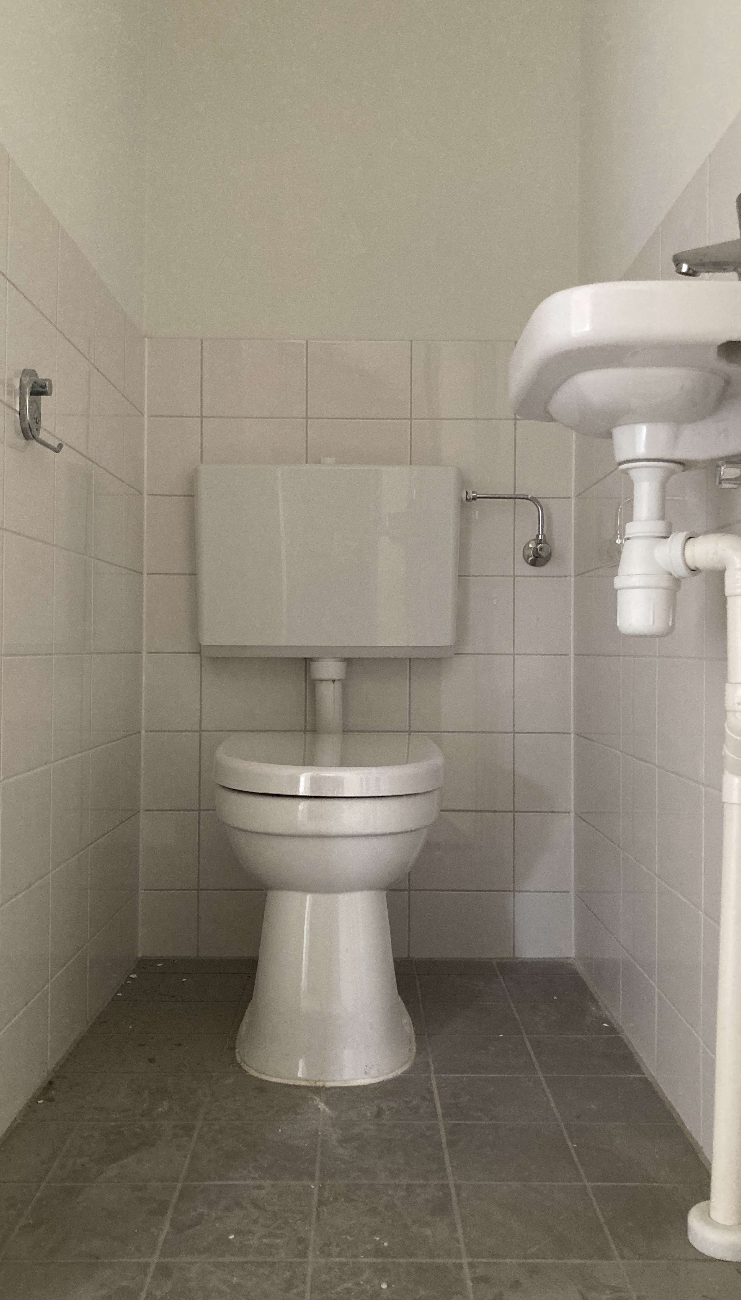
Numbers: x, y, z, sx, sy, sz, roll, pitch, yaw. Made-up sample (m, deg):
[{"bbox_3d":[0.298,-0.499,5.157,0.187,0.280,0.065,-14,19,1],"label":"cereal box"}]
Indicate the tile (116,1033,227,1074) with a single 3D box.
[{"bbox_3d":[-0.281,0.585,1.514,0.145,0.009,0.147,0,0,0],"label":"tile"}]

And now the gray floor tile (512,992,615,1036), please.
[{"bbox_3d":[0.310,0.597,1.686,0.148,0.010,0.147,0,0,-1],"label":"gray floor tile"}]

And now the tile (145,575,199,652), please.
[{"bbox_3d":[-0.377,-0.069,2.013,0.106,0.148,0.010,0,0,0],"label":"tile"}]

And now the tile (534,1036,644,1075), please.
[{"bbox_3d":[0.312,0.601,1.547,0.146,0.010,0.147,0,0,-1],"label":"tile"}]

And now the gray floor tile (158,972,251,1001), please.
[{"bbox_3d":[-0.288,0.593,1.835,0.147,0.010,0.147,0,0,0],"label":"gray floor tile"}]

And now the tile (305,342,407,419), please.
[{"bbox_3d":[-0.021,-0.519,2.021,0.198,0.148,0.010,0,0,0],"label":"tile"}]

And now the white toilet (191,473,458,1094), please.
[{"bbox_3d":[-0.071,0.128,1.688,0.472,0.930,0.665,0,0,0],"label":"white toilet"}]

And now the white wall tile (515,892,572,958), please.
[{"bbox_3d":[0.329,0.524,2.009,0.111,0.126,0.009,0,0,0],"label":"white wall tile"}]

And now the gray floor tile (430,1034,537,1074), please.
[{"bbox_3d":[0.163,0.596,1.538,0.147,0.010,0.147,0,0,0],"label":"gray floor tile"}]

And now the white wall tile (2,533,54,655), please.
[{"bbox_3d":[-0.439,-0.068,1.343,0.010,0.148,0.197,0,0,0],"label":"white wall tile"}]

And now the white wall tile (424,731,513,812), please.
[{"bbox_3d":[0.175,0.235,2.017,0.198,0.148,0.010,0,0,0],"label":"white wall tile"}]

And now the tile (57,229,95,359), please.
[{"bbox_3d":[-0.436,-0.519,1.552,0.010,0.148,0.194,0,0,0],"label":"tile"}]

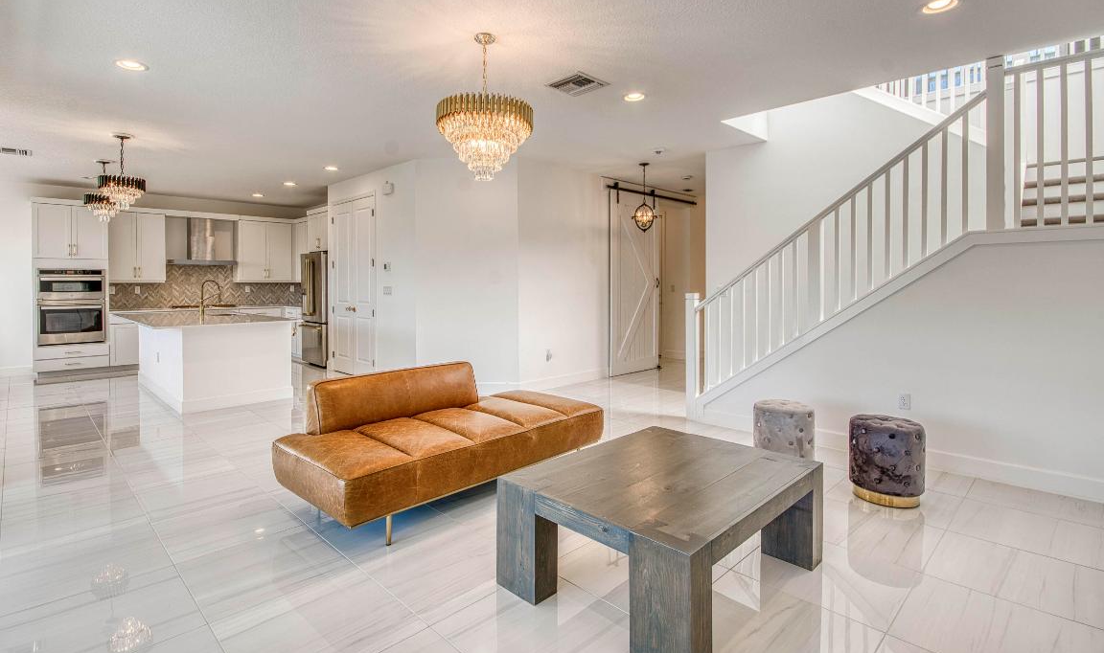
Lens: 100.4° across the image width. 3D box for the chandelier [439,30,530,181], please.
[{"bbox_3d":[-0.413,-1.341,2.835,0.600,0.880,0.600,0,4,0],"label":"chandelier"}]

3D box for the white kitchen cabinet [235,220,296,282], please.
[{"bbox_3d":[-5.397,-1.386,8.603,0.879,1.100,0.322,-4,6,-44],"label":"white kitchen cabinet"}]

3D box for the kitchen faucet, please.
[{"bbox_3d":[-4.071,-0.312,5.489,0.250,0.460,0.080,-3,5,-40],"label":"kitchen faucet"}]

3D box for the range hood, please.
[{"bbox_3d":[-6.042,-1.462,7.939,0.917,0.808,0.473,-4,6,-44],"label":"range hood"}]

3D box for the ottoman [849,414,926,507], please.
[{"bbox_3d":[2.180,0.864,2.999,0.410,0.480,0.410,0,4,0],"label":"ottoman"}]

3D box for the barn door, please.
[{"bbox_3d":[1.304,-0.677,7.117,1.200,2.700,0.050,-3,5,-41],"label":"barn door"}]

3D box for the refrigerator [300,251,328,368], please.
[{"bbox_3d":[-3.700,-0.302,7.741,0.861,1.837,0.718,4,6,43],"label":"refrigerator"}]

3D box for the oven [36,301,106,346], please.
[{"bbox_3d":[-7.251,-0.079,6.964,0.720,0.650,0.570,-3,5,-41],"label":"oven"}]

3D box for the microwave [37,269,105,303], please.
[{"bbox_3d":[-7.100,-0.613,6.802,0.694,0.454,0.426,-4,6,-44],"label":"microwave"}]

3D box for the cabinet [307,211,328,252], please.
[{"bbox_3d":[-3.650,-1.569,7.774,0.900,0.630,0.600,3,5,40],"label":"cabinet"}]

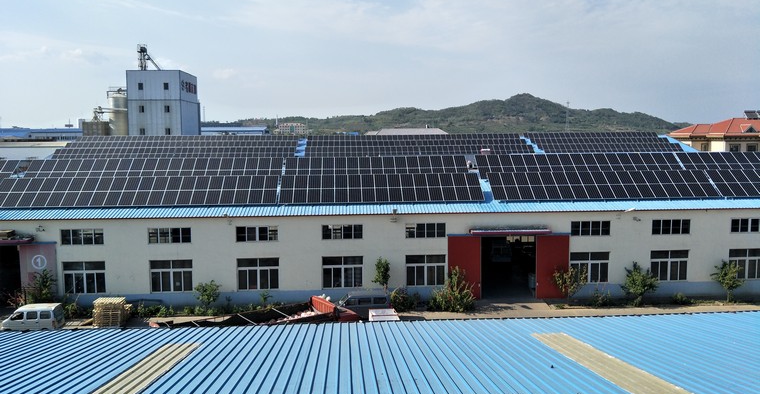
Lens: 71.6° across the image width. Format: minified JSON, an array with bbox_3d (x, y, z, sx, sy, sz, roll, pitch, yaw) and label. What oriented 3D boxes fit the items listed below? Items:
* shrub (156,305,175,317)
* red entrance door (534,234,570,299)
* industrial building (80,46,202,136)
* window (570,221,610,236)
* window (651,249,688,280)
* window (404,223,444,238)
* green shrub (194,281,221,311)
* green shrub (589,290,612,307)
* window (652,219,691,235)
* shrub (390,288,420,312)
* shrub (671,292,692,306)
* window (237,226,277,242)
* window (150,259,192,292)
[{"bbox_3d":[-14.735,7.671,36.240,1.202,0.711,1.022,-1,6,-3],"label":"shrub"},{"bbox_3d":[12.509,5.088,38.304,2.500,4.678,0.120,-1,5,-3],"label":"red entrance door"},{"bbox_3d":[-63.534,-20.191,142.791,25.000,37.700,14.500,-1,5,-3],"label":"industrial building"},{"bbox_3d":[15.338,2.304,38.320,2.920,1.100,0.150,-1,5,-3],"label":"window"},{"bbox_3d":[21.380,5.079,38.942,2.860,2.254,0.150,-1,6,-3],"label":"window"},{"bbox_3d":[3.344,2.457,37.726,2.876,1.046,0.150,-1,6,-3],"label":"window"},{"bbox_3d":[-11.665,6.749,35.635,1.732,2.244,1.600,-1,5,-3],"label":"green shrub"},{"bbox_3d":[15.384,6.966,36.758,1.711,1.333,1.300,-1,5,-3],"label":"green shrub"},{"bbox_3d":[21.338,2.207,38.603,2.920,1.100,0.150,-1,5,-3],"label":"window"},{"bbox_3d":[1.780,7.113,36.734,2.018,1.434,1.715,-1,6,-3],"label":"shrub"},{"bbox_3d":[21.530,7.165,37.663,1.499,0.797,1.274,-1,6,-3],"label":"shrub"},{"bbox_3d":[-8.621,2.615,37.184,2.920,1.100,0.150,-1,5,-3],"label":"window"},{"bbox_3d":[-14.533,5.493,36.840,2.822,2.235,0.180,-1,5,-3],"label":"window"}]

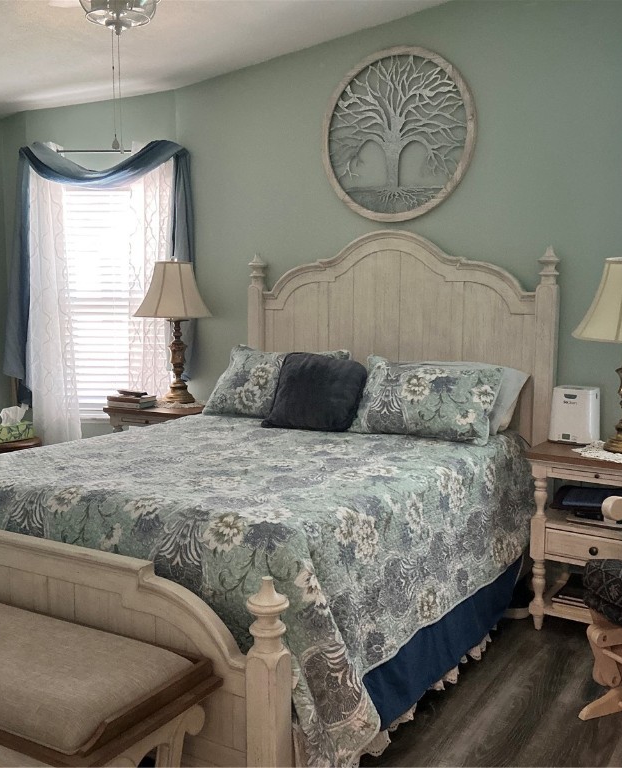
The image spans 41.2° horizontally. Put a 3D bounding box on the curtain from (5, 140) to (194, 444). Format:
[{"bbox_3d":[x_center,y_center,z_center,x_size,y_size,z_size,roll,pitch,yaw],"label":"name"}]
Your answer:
[{"bbox_3d":[-1.279,-0.377,5.090,1.135,2.180,0.180,0,7,3],"label":"curtain"}]

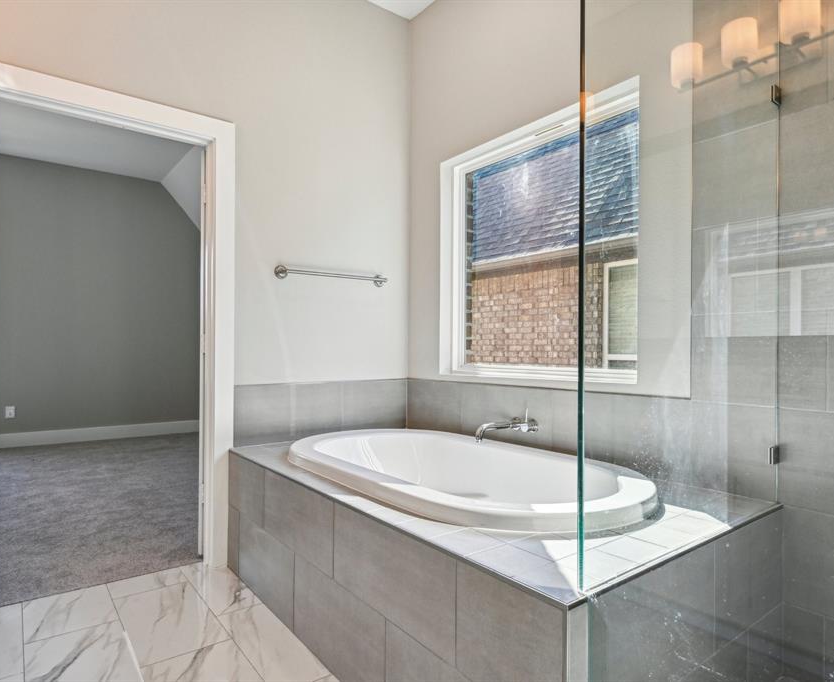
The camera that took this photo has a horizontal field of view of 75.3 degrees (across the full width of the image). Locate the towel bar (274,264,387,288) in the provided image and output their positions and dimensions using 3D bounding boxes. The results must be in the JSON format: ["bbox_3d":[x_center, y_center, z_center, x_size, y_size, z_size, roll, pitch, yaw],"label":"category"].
[{"bbox_3d":[-0.443,-0.354,2.965,0.675,0.067,0.082,1,-1,-37],"label":"towel bar"}]

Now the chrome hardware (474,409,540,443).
[{"bbox_3d":[0.405,0.384,2.468,0.255,0.150,0.168,1,-1,-37],"label":"chrome hardware"}]

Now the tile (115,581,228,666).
[{"bbox_3d":[-0.970,1.085,2.106,0.298,0.011,0.611,1,-1,-37],"label":"tile"}]

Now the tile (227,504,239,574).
[{"bbox_3d":[-0.863,0.940,2.557,0.011,0.294,0.161,1,-1,-37],"label":"tile"}]

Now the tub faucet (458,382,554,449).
[{"bbox_3d":[0.409,0.387,2.505,0.265,0.141,0.166,1,-1,-37],"label":"tub faucet"}]

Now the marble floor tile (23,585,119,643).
[{"bbox_3d":[-1.387,1.086,2.162,0.301,0.011,0.389,1,-1,-37],"label":"marble floor tile"}]

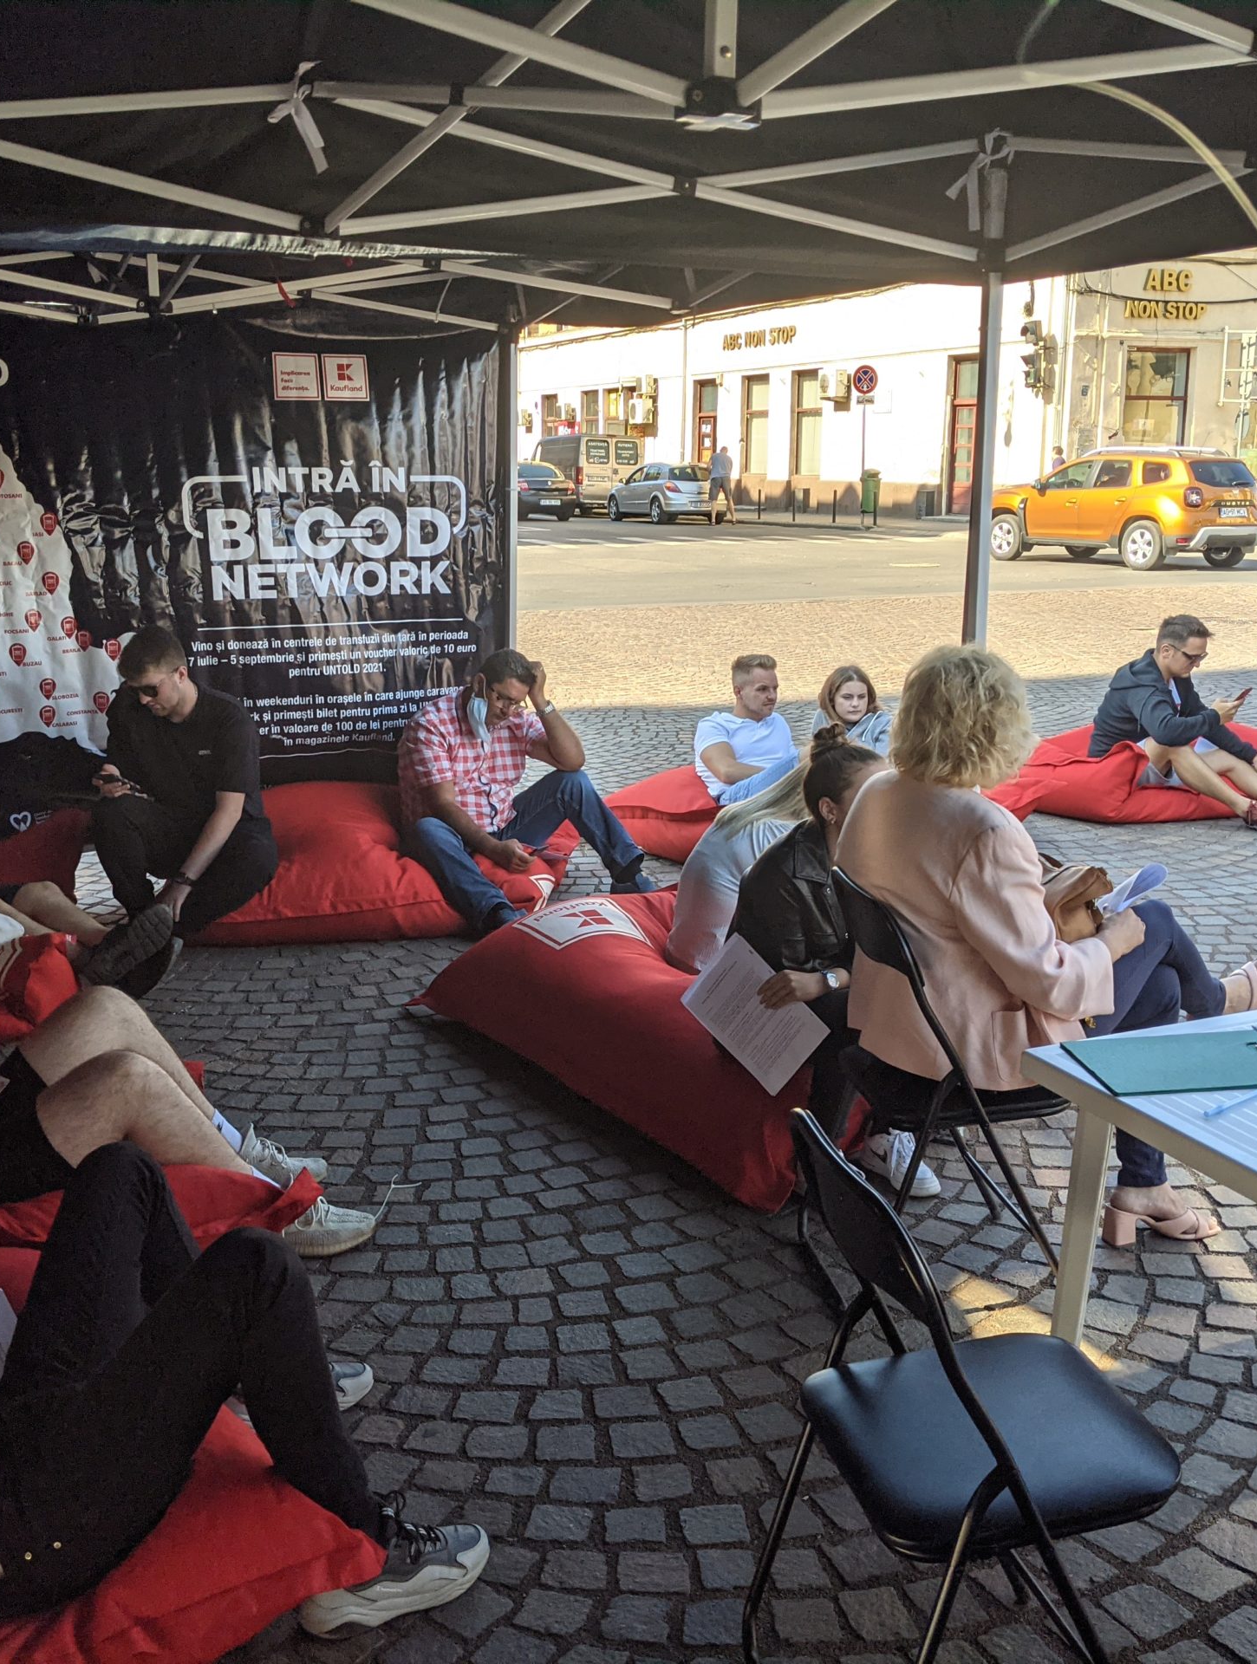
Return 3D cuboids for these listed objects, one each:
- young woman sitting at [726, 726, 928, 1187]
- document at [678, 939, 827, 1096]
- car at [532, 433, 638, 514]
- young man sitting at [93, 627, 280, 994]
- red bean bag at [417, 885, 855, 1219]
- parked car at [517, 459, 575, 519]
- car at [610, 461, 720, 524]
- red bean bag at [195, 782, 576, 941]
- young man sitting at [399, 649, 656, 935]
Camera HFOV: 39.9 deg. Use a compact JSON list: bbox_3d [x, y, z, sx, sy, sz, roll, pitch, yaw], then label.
[{"bbox_3d":[0.479,0.261,3.762,0.580,0.970,0.480,2,12,8],"label":"young woman sitting"},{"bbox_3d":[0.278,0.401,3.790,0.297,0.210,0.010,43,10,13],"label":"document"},{"bbox_3d":[-1.314,-10.179,49.436,1.950,2.120,4.800,-5,13,-21],"label":"car"},{"bbox_3d":[-1.340,-0.085,5.226,0.570,1.060,0.720,11,17,41],"label":"young man sitting"},{"bbox_3d":[0.234,0.409,4.465,0.980,0.430,1.420,-10,16,-38],"label":"red bean bag"},{"bbox_3d":[-2.829,-8.821,44.250,1.760,1.460,4.450,-5,14,-23],"label":"parked car"},{"bbox_3d":[1.032,-8.589,43.709,1.750,1.460,4.250,-5,13,-21],"label":"car"},{"bbox_3d":[-0.800,0.041,6.027,1.400,0.430,1.080,-1,12,-5],"label":"red bean bag"},{"bbox_3d":[-0.330,-0.178,5.953,0.780,0.930,0.800,-11,17,-41],"label":"young man sitting"}]

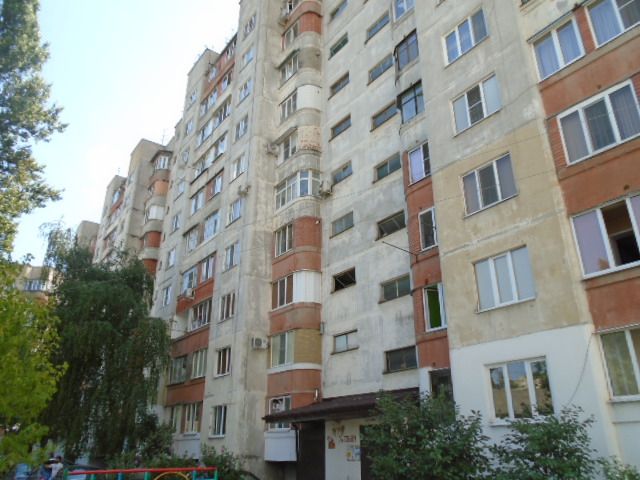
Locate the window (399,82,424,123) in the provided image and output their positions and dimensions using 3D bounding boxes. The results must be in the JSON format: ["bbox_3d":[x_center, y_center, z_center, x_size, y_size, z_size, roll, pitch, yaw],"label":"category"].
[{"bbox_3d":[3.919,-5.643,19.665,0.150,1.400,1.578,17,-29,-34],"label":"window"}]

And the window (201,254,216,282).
[{"bbox_3d":[-6.936,1.803,29.587,0.170,1.434,1.718,17,-29,-34],"label":"window"}]

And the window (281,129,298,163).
[{"bbox_3d":[-1.709,-5.188,27.181,0.160,1.434,1.818,17,-28,-34],"label":"window"}]

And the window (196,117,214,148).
[{"bbox_3d":[-8.351,-7.839,35.085,0.170,1.489,2.374,17,-29,-34],"label":"window"}]

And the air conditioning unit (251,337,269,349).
[{"bbox_3d":[-2.943,5.047,23.501,0.780,0.550,0.300,17,-29,-34],"label":"air conditioning unit"}]

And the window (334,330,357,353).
[{"bbox_3d":[1.169,4.470,21.015,0.150,0.763,1.639,17,-29,-34],"label":"window"}]

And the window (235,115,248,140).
[{"bbox_3d":[-4.866,-6.919,29.668,0.170,1.319,1.452,17,-29,-34],"label":"window"}]

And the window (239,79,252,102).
[{"bbox_3d":[-4.819,-9.526,31.257,0.150,1.393,1.678,17,-29,-34],"label":"window"}]

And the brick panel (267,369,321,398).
[{"bbox_3d":[-1.281,6.732,22.447,0.987,0.998,3.104,17,-29,-34],"label":"brick panel"}]

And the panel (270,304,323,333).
[{"bbox_3d":[-1.221,3.941,23.524,1.162,1.303,2.777,17,-28,-34],"label":"panel"}]

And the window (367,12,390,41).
[{"bbox_3d":[3.105,-11.209,25.271,0.170,0.762,1.611,17,-29,-34],"label":"window"}]

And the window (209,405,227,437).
[{"bbox_3d":[-4.920,8.869,23.393,0.170,1.277,1.589,17,-29,-34],"label":"window"}]

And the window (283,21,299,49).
[{"bbox_3d":[-1.811,-12.982,30.635,0.160,1.414,1.798,17,-28,-34],"label":"window"}]

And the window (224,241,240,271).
[{"bbox_3d":[-4.831,0.954,26.644,0.150,1.393,1.678,17,-29,-34],"label":"window"}]

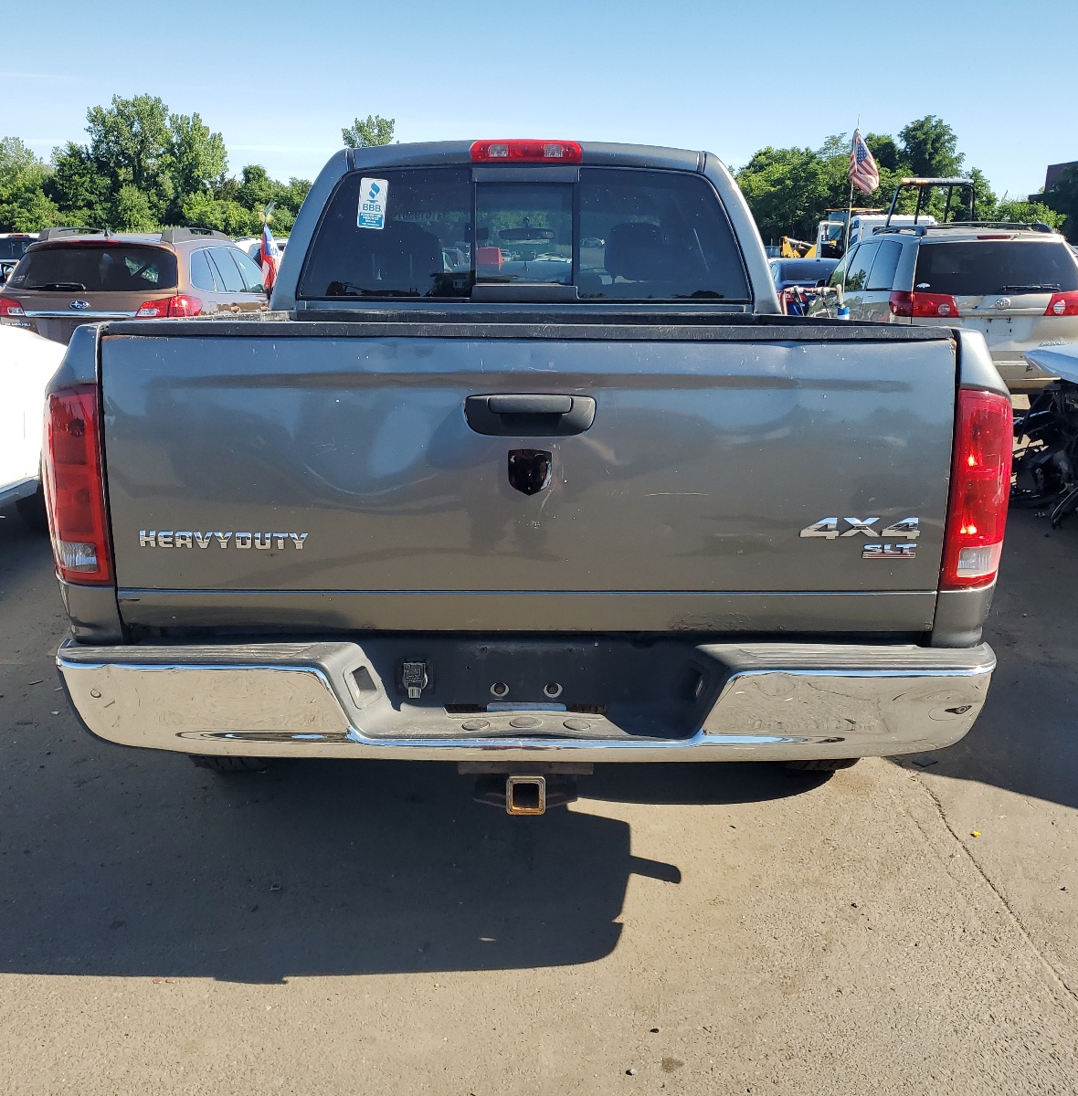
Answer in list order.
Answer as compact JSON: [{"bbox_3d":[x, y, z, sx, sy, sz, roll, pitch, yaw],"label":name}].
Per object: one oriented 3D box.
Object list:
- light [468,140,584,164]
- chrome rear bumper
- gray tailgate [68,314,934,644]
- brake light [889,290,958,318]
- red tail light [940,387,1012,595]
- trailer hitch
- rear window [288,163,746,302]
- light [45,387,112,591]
[{"bbox_3d":[-0.049,-1.499,4.156,0.420,0.100,0.080,0,15,-1],"label":"light"},{"bbox_3d":[-0.025,0.296,2.237,1.890,0.210,0.270,0,15,-1],"label":"chrome rear bumper"},{"bbox_3d":[-0.015,-0.132,2.155,1.610,0.595,0.100,0,11,-1],"label":"gray tailgate"},{"bbox_3d":[3.601,-2.283,10.256,0.500,0.240,0.300,0,15,0],"label":"brake light"},{"bbox_3d":[0.877,-0.126,2.209,0.130,0.400,0.150,0,15,-1],"label":"red tail light"},{"bbox_3d":[-0.025,0.450,2.267,0.250,0.115,0.240,0,15,-1],"label":"trailer hitch"},{"bbox_3d":[-0.056,-1.171,4.077,1.660,0.490,0.160,0,15,-1],"label":"rear window"},{"bbox_3d":[-0.917,-0.133,2.208,0.130,0.400,0.150,0,15,-1],"label":"light"}]

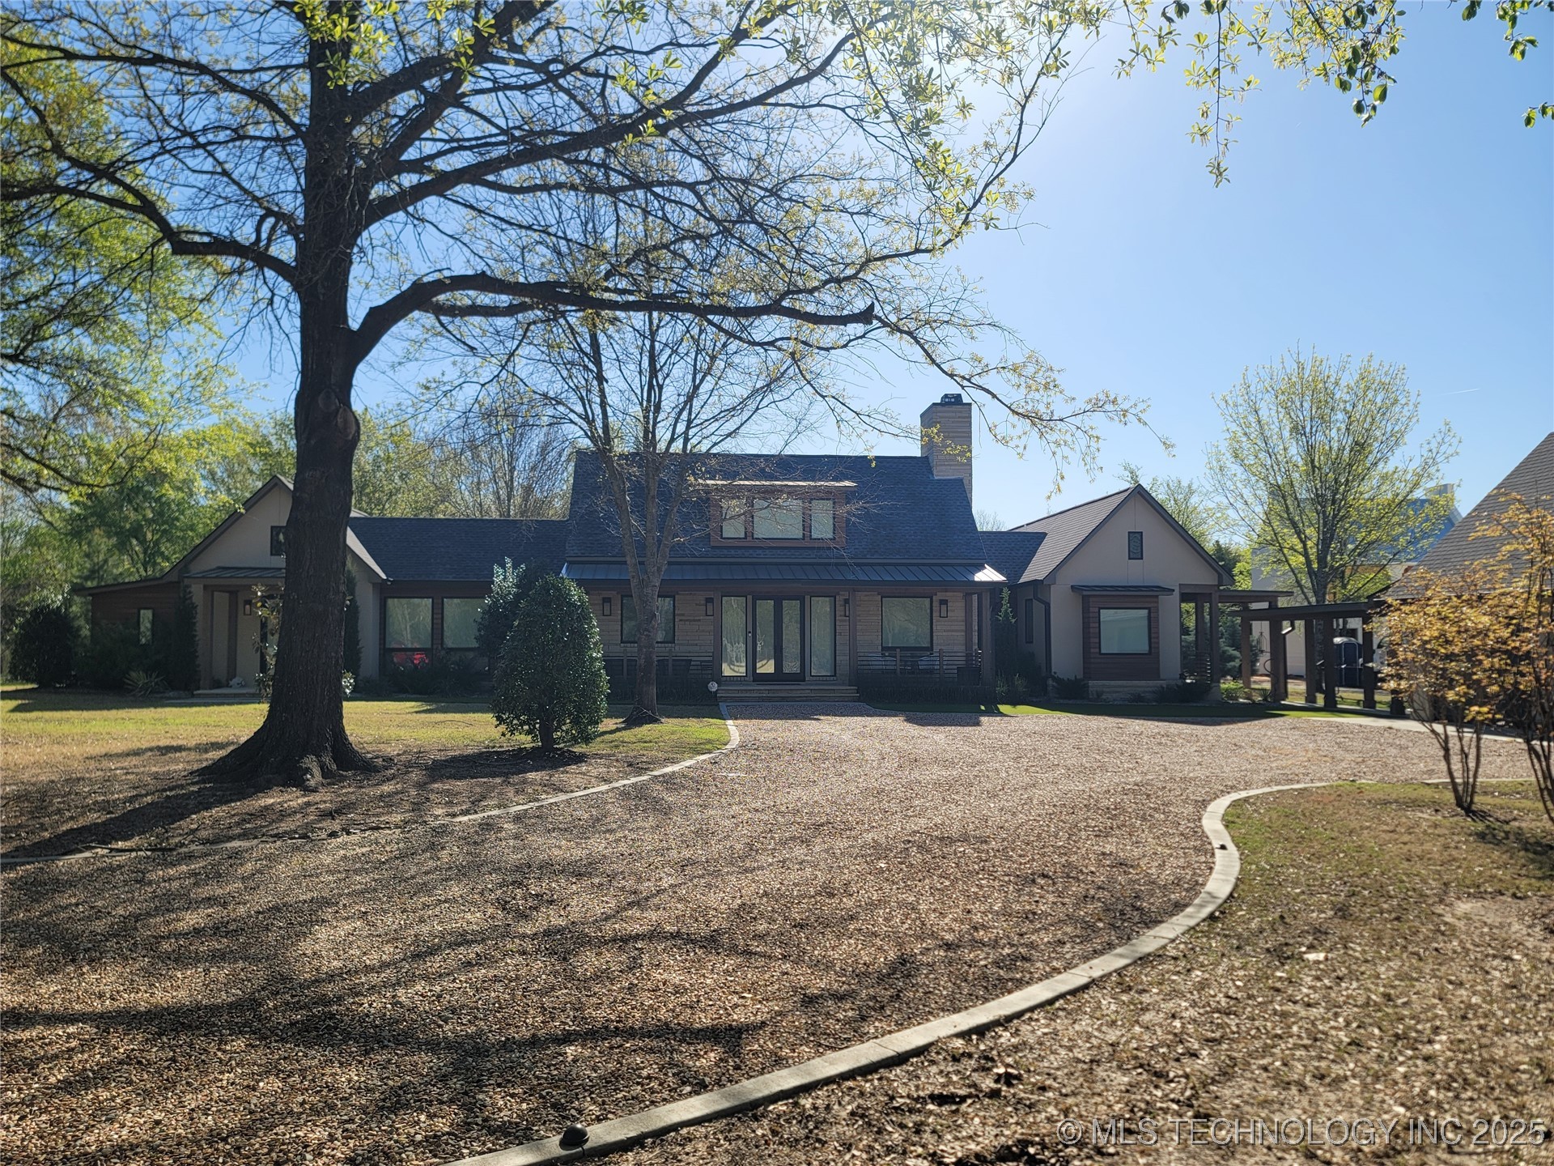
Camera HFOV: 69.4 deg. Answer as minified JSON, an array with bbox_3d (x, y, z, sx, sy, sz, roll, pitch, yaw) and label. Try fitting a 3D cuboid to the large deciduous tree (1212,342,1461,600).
[{"bbox_3d":[20.192,-2.353,41.206,8.060,12.650,7.650,-2,-4,26],"label":"large deciduous tree"}]

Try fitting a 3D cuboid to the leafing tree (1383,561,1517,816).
[{"bbox_3d":[5.968,0.919,9.962,1.070,2.210,1.120,-2,-4,31],"label":"leafing tree"}]

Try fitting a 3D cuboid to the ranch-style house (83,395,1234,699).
[{"bbox_3d":[-2.959,-1.263,34.716,29.250,9.350,13.600,0,-3,-6],"label":"ranch-style house"}]

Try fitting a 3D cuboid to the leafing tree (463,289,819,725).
[{"bbox_3d":[-2.711,-1.575,23.059,7.180,8.640,6.820,0,-3,-7],"label":"leafing tree"}]

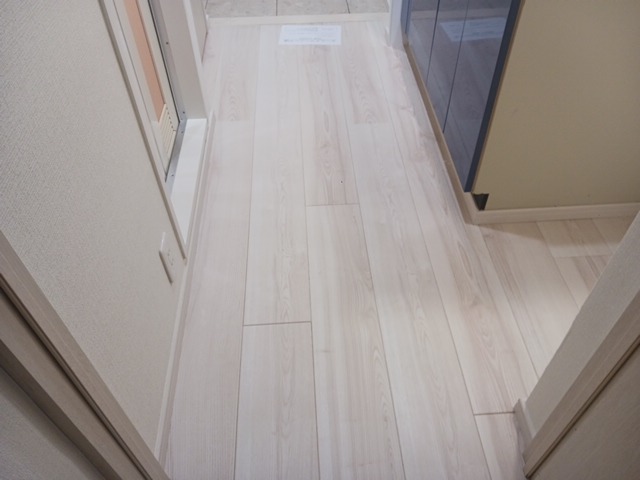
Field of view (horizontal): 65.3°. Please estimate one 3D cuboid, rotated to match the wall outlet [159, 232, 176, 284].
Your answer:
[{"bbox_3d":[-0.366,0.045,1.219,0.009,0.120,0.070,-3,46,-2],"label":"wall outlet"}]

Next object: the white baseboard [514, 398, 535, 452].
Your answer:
[{"bbox_3d":[0.443,0.397,1.073,0.012,0.050,0.097,-3,46,-2],"label":"white baseboard"}]

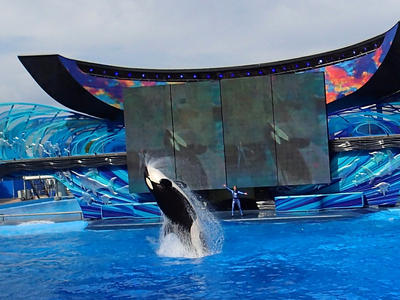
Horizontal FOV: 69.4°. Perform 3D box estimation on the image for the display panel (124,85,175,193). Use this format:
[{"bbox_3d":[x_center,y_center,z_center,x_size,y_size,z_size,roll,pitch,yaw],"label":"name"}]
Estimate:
[{"bbox_3d":[-3.149,-0.694,18.610,3.089,6.750,0.400,-4,0,5],"label":"display panel"}]

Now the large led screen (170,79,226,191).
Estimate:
[{"bbox_3d":[-0.036,-0.886,18.353,3.089,6.750,0.400,-4,0,5],"label":"large led screen"}]

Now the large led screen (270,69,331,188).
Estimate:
[{"bbox_3d":[6.190,-1.268,17.839,3.089,6.750,0.400,-4,0,5],"label":"large led screen"}]

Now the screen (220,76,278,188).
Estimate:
[{"bbox_3d":[3.077,-1.077,18.096,3.089,6.750,0.400,-4,0,5],"label":"screen"}]

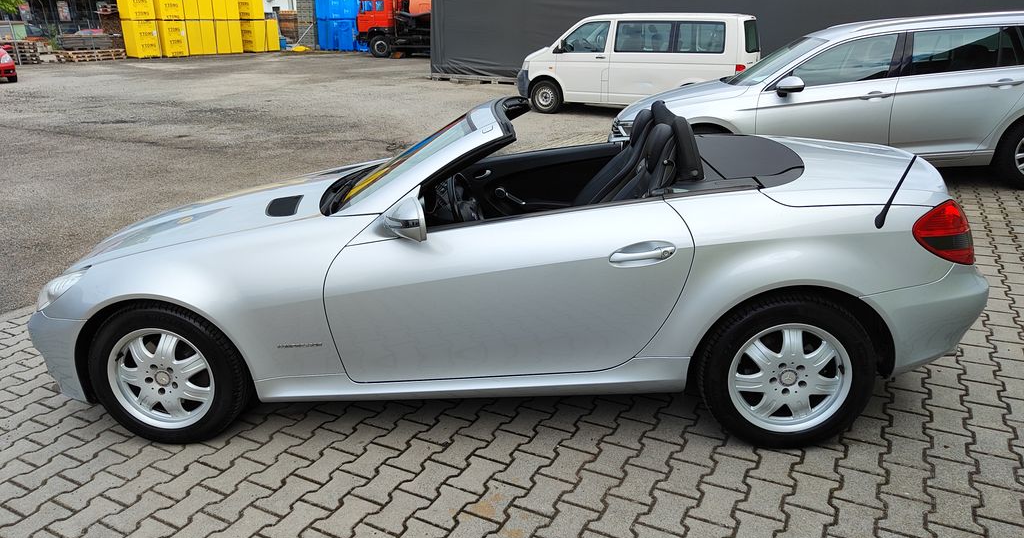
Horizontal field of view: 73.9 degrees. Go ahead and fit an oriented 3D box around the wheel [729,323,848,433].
[{"bbox_3d":[1.029,0.375,2.591,0.442,0.442,0.190,-1,19,5],"label":"wheel"}]

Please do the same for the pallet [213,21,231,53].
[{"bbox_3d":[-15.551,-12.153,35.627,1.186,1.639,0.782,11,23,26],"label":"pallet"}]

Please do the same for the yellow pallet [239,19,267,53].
[{"bbox_3d":[-14.429,-12.878,37.584,1.186,1.639,0.782,11,23,26],"label":"yellow pallet"}]

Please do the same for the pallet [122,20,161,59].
[{"bbox_3d":[-17.090,-10.635,31.418,0.780,1.600,1.200,9,22,26],"label":"pallet"}]

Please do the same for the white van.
[{"bbox_3d":[2.495,-4.247,14.103,4.890,1.970,1.930,9,22,25],"label":"white van"}]

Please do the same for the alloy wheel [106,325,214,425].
[{"bbox_3d":[-1.385,0.413,2.767,0.450,0.450,0.170,0,20,6],"label":"alloy wheel"}]

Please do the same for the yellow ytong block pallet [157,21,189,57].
[{"bbox_3d":[-16.672,-11.278,33.273,0.782,1.639,1.186,11,23,26],"label":"yellow ytong block pallet"}]

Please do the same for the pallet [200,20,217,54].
[{"bbox_3d":[-15.812,-11.822,34.718,1.150,1.600,0.820,9,22,26],"label":"pallet"}]

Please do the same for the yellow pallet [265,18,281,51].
[{"bbox_3d":[-14.004,-13.313,38.862,1.150,1.600,0.800,9,22,26],"label":"yellow pallet"}]

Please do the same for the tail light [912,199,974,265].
[{"bbox_3d":[1.563,-0.136,2.478,0.330,0.265,0.290,-1,19,5],"label":"tail light"}]

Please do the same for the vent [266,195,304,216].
[{"bbox_3d":[-0.960,-0.264,2.868,0.160,0.030,0.180,-7,24,7],"label":"vent"}]

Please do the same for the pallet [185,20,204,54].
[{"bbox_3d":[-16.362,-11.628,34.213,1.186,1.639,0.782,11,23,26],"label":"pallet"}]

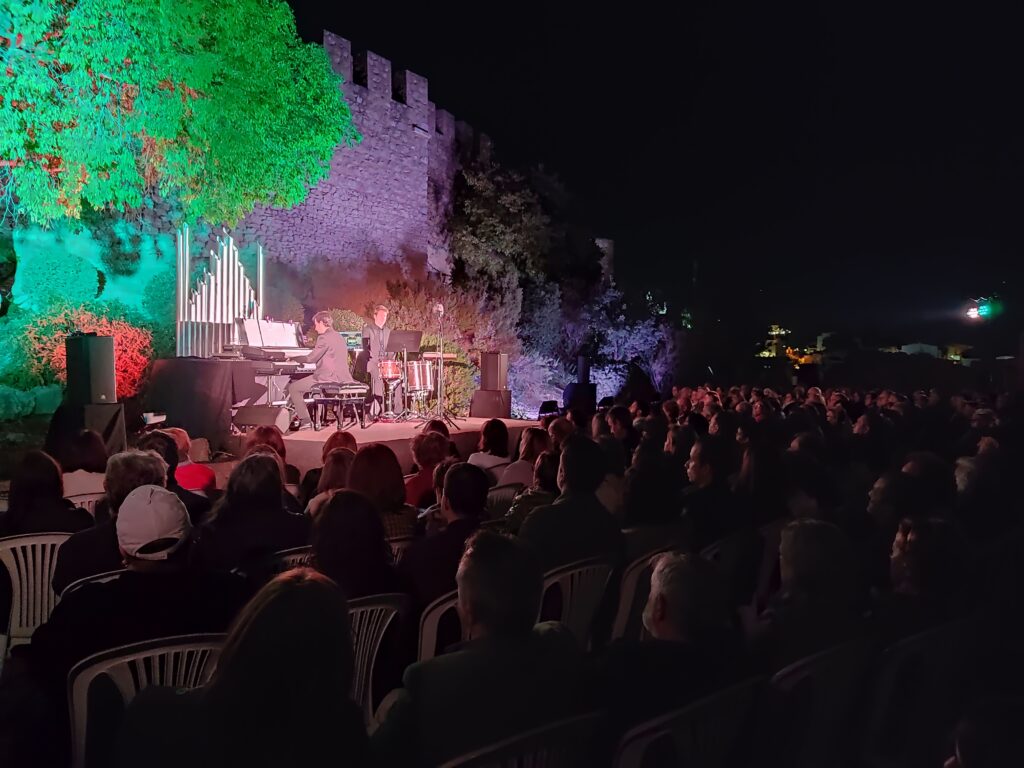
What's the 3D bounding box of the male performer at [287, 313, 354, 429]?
[{"bbox_3d":[-2.300,-0.170,9.250,0.850,1.380,0.550,0,0,14],"label":"male performer"}]

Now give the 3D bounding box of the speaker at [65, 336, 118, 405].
[{"bbox_3d":[-3.800,-0.130,6.950,0.310,0.610,0.350,0,0,23],"label":"speaker"}]

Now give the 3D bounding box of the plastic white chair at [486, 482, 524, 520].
[{"bbox_3d":[-0.260,1.125,5.500,0.550,0.810,0.550,0,0,-43],"label":"plastic white chair"}]

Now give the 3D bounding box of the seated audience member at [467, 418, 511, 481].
[{"bbox_3d":[-0.250,0.900,6.580,0.480,1.240,0.720,-1,1,-43],"label":"seated audience member"}]

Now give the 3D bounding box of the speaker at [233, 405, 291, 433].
[{"bbox_3d":[-2.760,0.385,8.450,0.550,0.330,0.400,0,1,20],"label":"speaker"}]

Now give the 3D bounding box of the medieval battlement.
[{"bbox_3d":[-2.600,-7.900,22.300,1.200,1.400,8.600,0,0,27],"label":"medieval battlement"}]

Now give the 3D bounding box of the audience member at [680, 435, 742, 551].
[{"bbox_3d":[0.900,0.870,3.850,0.750,1.220,0.500,0,0,30],"label":"audience member"}]

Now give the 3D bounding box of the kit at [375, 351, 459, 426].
[{"bbox_3d":[-1.450,0.050,11.650,1.150,1.050,0.700,0,1,-27],"label":"kit"}]

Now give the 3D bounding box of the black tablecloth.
[{"bbox_3d":[-2.900,0.180,7.600,1.100,0.830,0.900,0,0,27],"label":"black tablecloth"}]

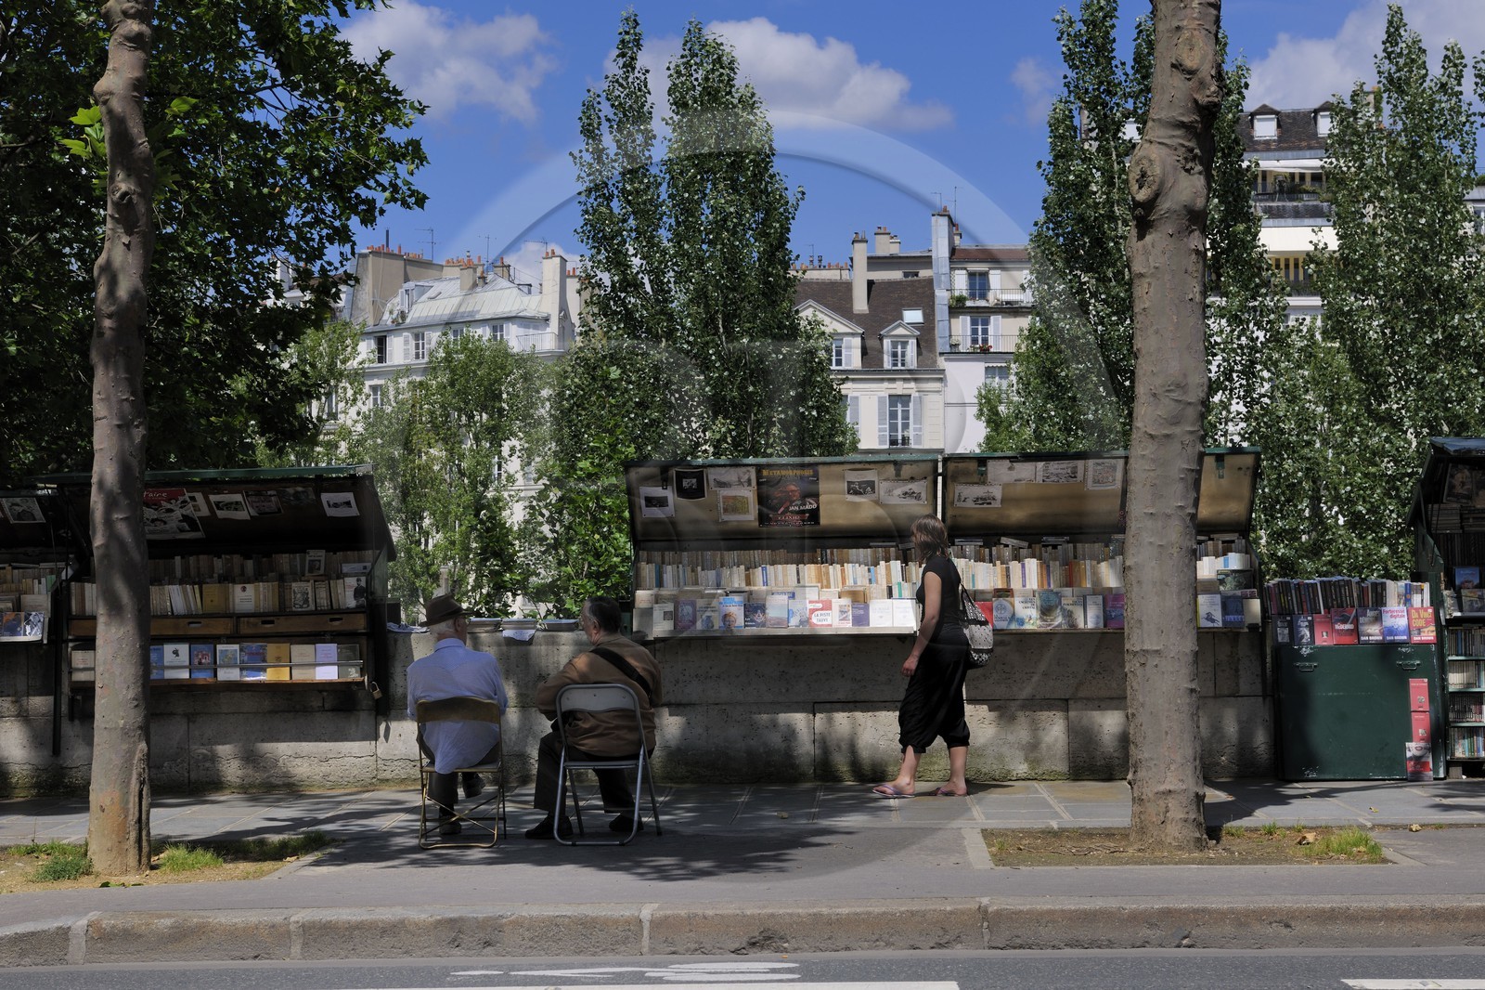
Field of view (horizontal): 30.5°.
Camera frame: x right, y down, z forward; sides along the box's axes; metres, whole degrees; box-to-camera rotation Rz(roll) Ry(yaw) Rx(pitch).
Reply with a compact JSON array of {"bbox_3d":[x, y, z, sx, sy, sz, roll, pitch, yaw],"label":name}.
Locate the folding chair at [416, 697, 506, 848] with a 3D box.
[{"bbox_3d":[-1.437,1.395,13.950,0.440,0.765,0.470,0,-1,0],"label":"folding chair"}]

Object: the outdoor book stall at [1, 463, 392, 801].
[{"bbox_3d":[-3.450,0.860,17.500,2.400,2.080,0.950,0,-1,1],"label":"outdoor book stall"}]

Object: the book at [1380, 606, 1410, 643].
[{"bbox_3d":[4.046,0.808,16.866,0.152,0.228,0.033,-1,-17,2],"label":"book"}]

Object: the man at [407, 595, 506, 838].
[{"bbox_3d":[-1.478,1.155,14.180,0.520,1.280,0.780,0,-1,3],"label":"man"}]

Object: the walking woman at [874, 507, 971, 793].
[{"bbox_3d":[1.073,0.965,16.300,0.600,1.690,0.480,0,-1,7],"label":"walking woman"}]

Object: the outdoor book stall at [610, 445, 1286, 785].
[{"bbox_3d":[1.320,0.770,17.480,4.050,2.090,0.880,0,-1,1],"label":"outdoor book stall"}]

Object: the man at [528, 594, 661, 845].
[{"bbox_3d":[-0.775,1.150,14.120,0.660,1.260,0.760,0,-1,-12],"label":"man"}]

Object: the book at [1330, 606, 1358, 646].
[{"bbox_3d":[3.732,0.815,16.864,0.152,0.228,0.030,-1,-17,2],"label":"book"}]

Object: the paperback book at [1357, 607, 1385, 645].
[{"bbox_3d":[3.894,0.811,16.868,0.152,0.228,0.038,-1,-17,2],"label":"paperback book"}]

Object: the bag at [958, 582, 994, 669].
[{"bbox_3d":[1.388,0.797,16.400,0.270,0.490,0.150,0,-1,-11],"label":"bag"}]

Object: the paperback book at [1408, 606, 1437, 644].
[{"bbox_3d":[4.213,0.810,16.868,0.152,0.228,0.038,-1,-17,2],"label":"paperback book"}]

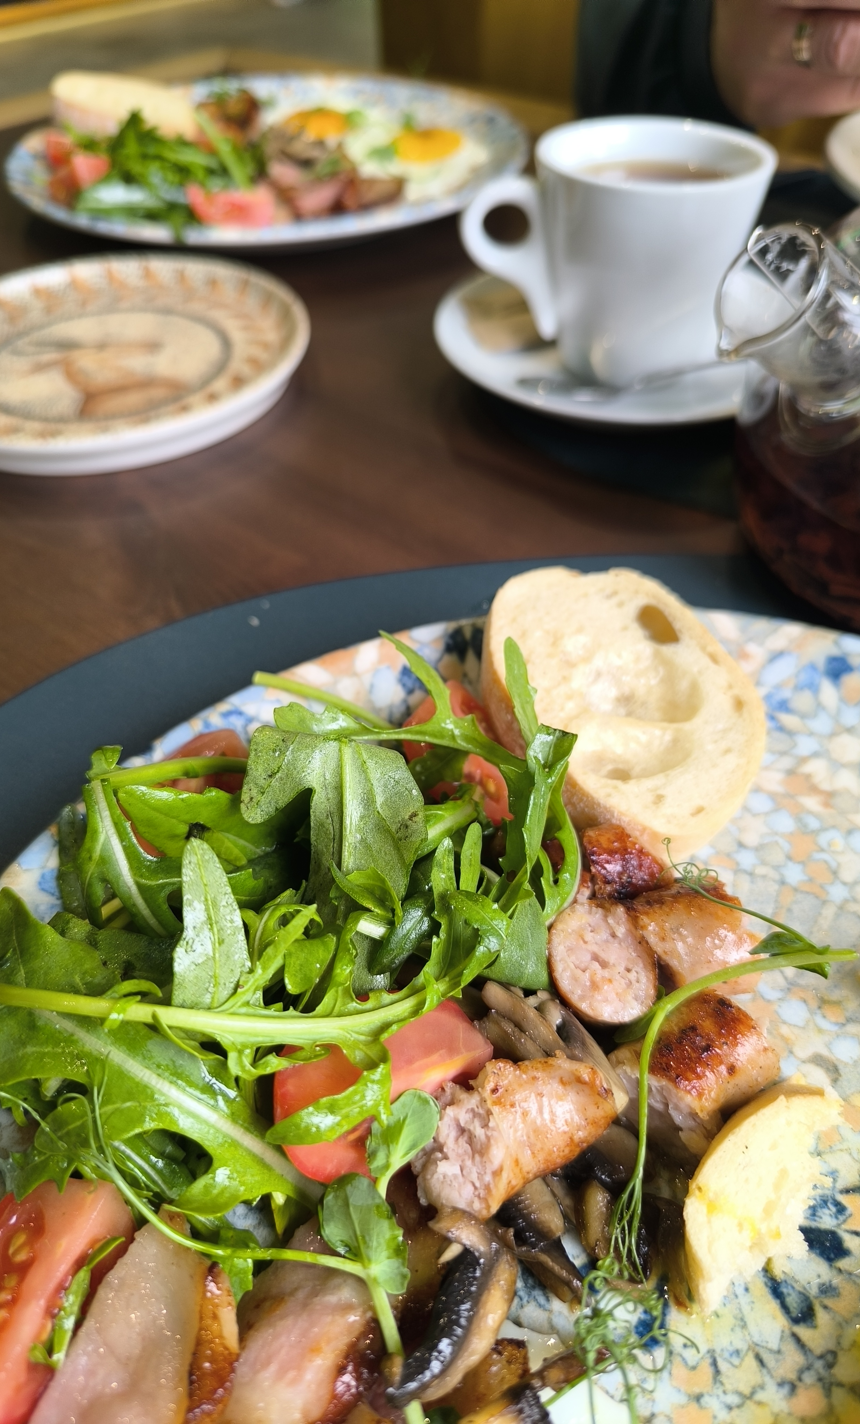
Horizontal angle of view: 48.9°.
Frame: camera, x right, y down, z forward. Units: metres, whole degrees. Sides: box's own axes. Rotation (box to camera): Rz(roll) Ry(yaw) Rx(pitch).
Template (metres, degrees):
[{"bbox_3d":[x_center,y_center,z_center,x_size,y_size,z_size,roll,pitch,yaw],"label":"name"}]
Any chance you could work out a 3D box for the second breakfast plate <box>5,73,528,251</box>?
[{"bbox_3d":[-0.084,-0.304,0.526,0.285,0.025,0.285,0,47,0],"label":"second breakfast plate"}]

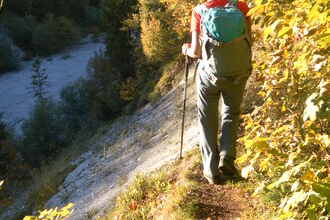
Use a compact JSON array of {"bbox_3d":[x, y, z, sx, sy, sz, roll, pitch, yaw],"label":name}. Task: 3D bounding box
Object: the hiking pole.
[{"bbox_3d":[0.165,-0.040,3.917,0.050,1.110,0.060,2,21,0],"label":"hiking pole"}]

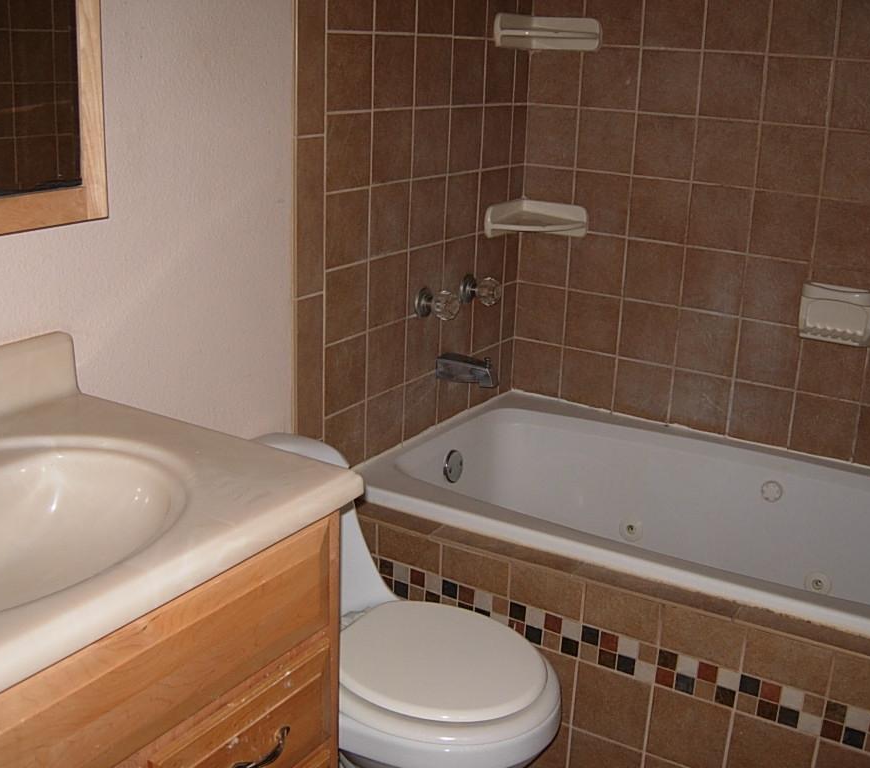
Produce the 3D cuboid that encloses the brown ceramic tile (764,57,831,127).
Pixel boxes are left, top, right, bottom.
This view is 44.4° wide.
[{"bbox_3d":[0.814,-0.654,2.384,0.151,0.151,0.010,12,20,30],"label":"brown ceramic tile"}]

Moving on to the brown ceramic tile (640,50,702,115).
[{"bbox_3d":[0.559,-0.717,2.531,0.151,0.151,0.010,12,20,30],"label":"brown ceramic tile"}]

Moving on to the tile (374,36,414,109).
[{"bbox_3d":[-0.088,-0.643,2.192,0.009,0.153,0.152,12,20,30],"label":"tile"}]

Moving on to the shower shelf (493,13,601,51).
[{"bbox_3d":[0.257,-0.856,2.599,0.275,0.080,0.145,-2,18,-13],"label":"shower shelf"}]

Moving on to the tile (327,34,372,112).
[{"bbox_3d":[-0.169,-0.612,2.089,0.010,0.152,0.148,12,20,30],"label":"tile"}]

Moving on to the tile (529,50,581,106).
[{"bbox_3d":[0.307,-0.784,2.701,0.142,0.152,0.010,13,20,30],"label":"tile"}]

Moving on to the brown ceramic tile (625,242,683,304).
[{"bbox_3d":[0.549,-0.279,2.664,0.152,0.152,0.010,12,20,30],"label":"brown ceramic tile"}]

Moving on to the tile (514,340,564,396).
[{"bbox_3d":[0.282,-0.043,2.911,0.141,0.145,0.010,12,20,30],"label":"tile"}]

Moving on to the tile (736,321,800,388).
[{"bbox_3d":[0.802,-0.072,2.556,0.152,0.152,0.010,12,20,30],"label":"tile"}]

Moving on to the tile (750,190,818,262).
[{"bbox_3d":[0.810,-0.366,2.471,0.151,0.151,0.010,12,20,30],"label":"tile"}]

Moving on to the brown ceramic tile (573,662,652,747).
[{"bbox_3d":[0.334,0.604,2.003,0.152,0.152,0.009,12,20,30],"label":"brown ceramic tile"}]

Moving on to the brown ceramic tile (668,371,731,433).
[{"bbox_3d":[0.670,0.044,2.679,0.152,0.145,0.010,12,20,30],"label":"brown ceramic tile"}]

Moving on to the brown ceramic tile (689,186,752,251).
[{"bbox_3d":[0.687,-0.400,2.562,0.152,0.152,0.010,13,20,30],"label":"brown ceramic tile"}]

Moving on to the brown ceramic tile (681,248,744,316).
[{"bbox_3d":[0.679,-0.249,2.589,0.152,0.152,0.010,12,20,30],"label":"brown ceramic tile"}]

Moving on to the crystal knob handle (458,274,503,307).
[{"bbox_3d":[0.121,-0.224,2.606,0.092,0.072,0.072,12,20,30],"label":"crystal knob handle"}]

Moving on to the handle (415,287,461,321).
[{"bbox_3d":[0.011,-0.182,2.450,0.090,0.063,0.063,12,20,30],"label":"handle"}]

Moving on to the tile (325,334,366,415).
[{"bbox_3d":[-0.194,-0.020,2.246,0.009,0.153,0.152,12,20,30],"label":"tile"}]

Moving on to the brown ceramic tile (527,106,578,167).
[{"bbox_3d":[0.303,-0.638,2.746,0.142,0.152,0.010,13,20,30],"label":"brown ceramic tile"}]

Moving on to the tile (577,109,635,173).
[{"bbox_3d":[0.427,-0.603,2.650,0.152,0.152,0.010,12,20,30],"label":"tile"}]

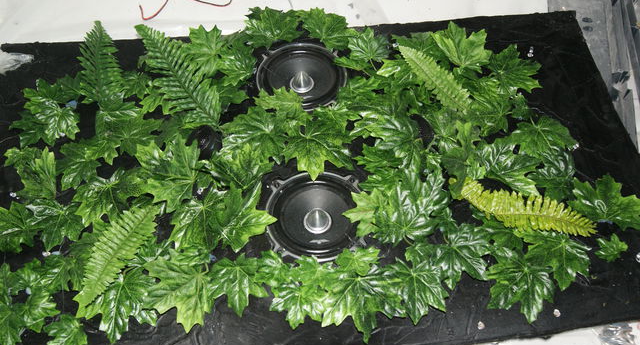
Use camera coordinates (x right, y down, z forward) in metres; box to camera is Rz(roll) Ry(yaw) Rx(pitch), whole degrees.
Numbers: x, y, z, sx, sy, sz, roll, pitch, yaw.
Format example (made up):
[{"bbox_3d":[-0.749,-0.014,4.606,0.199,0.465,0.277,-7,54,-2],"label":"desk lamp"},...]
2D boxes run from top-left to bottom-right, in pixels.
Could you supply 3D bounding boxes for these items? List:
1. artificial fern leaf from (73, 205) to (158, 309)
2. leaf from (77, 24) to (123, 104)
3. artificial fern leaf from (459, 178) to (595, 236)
[{"bbox_3d":[-0.309,0.117,1.034,0.063,0.030,0.188,23,58,13],"label":"artificial fern leaf"},{"bbox_3d":[-0.391,-0.194,1.229,0.075,0.035,0.179,-7,66,-7],"label":"leaf"},{"bbox_3d":[0.321,0.059,1.090,0.229,0.040,0.065,20,58,11],"label":"artificial fern leaf"}]

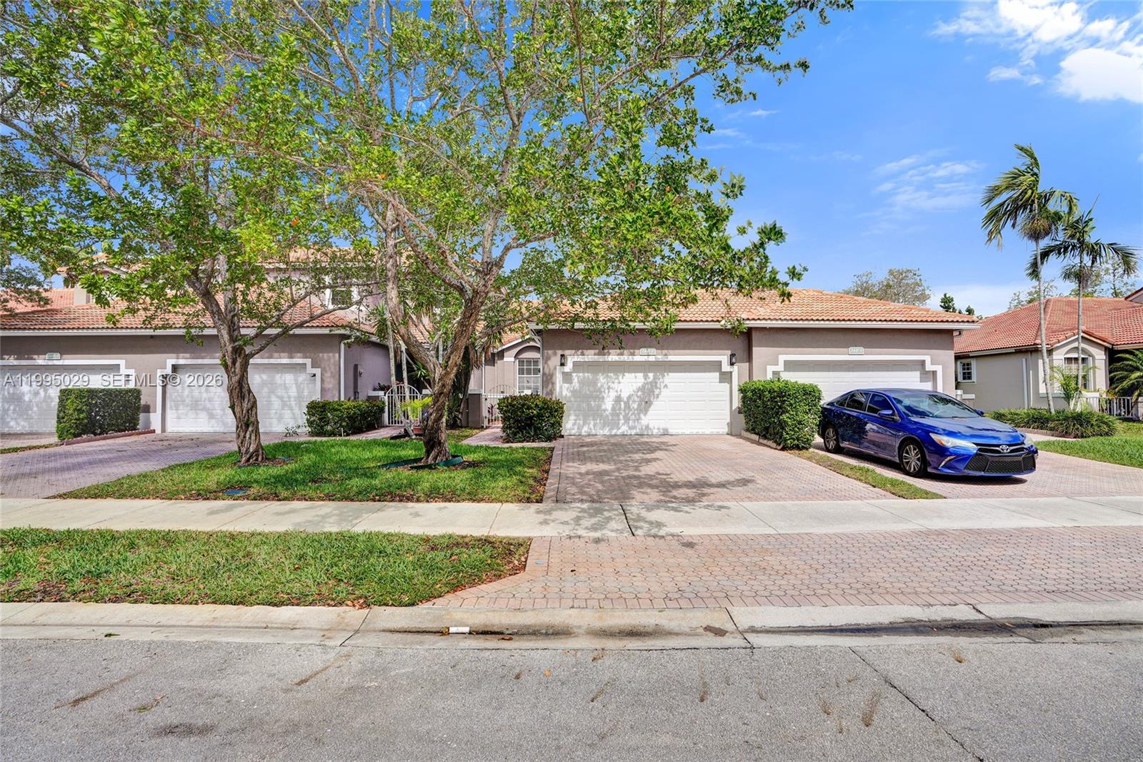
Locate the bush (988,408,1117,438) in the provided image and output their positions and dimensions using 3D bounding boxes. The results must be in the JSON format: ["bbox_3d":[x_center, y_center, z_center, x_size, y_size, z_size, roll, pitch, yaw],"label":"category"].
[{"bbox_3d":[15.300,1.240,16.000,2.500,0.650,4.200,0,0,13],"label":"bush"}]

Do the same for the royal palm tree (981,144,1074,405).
[{"bbox_3d":[14.850,-3.100,16.500,3.100,9.200,2.800,0,0,0],"label":"royal palm tree"}]

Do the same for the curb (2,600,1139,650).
[{"bbox_3d":[0.000,1.920,4.080,9.300,0.150,0.650,0,0,0],"label":"curb"}]

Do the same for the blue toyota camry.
[{"bbox_3d":[6.980,0.950,10.500,1.830,1.470,4.850,0,1,0],"label":"blue toyota camry"}]

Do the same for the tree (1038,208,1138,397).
[{"bbox_3d":[16.750,-2.150,16.600,3.500,7.400,3.200,0,0,0],"label":"tree"}]

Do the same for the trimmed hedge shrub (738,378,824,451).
[{"bbox_3d":[5.400,0.820,13.000,1.250,1.600,2.300,0,0,0],"label":"trimmed hedge shrub"}]

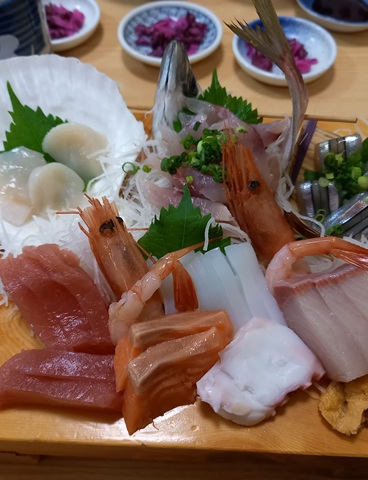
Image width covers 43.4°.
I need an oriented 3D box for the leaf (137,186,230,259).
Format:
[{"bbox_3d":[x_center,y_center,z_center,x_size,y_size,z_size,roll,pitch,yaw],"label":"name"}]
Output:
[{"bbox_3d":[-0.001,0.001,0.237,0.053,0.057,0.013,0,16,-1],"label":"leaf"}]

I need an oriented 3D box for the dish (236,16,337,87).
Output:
[{"bbox_3d":[0.090,-0.167,0.421,0.093,0.024,0.093,0,58,-1],"label":"dish"}]

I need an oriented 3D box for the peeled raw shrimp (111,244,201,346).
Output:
[{"bbox_3d":[-0.016,0.030,0.220,0.045,0.030,0.028,-28,62,-17],"label":"peeled raw shrimp"}]

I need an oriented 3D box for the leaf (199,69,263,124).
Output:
[{"bbox_3d":[0.025,-0.076,0.280,0.050,0.054,0.013,-13,25,6],"label":"leaf"}]

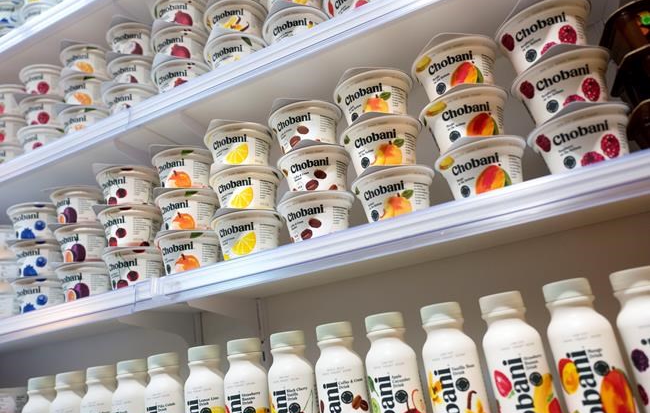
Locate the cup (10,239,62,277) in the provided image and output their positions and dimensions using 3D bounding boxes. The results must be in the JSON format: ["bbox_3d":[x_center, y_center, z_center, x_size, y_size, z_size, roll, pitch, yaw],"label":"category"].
[{"bbox_3d":[-0.461,0.096,0.826,0.097,0.058,0.097,-8,-16,-2],"label":"cup"}]

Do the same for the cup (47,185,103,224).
[{"bbox_3d":[-0.375,0.014,0.786,0.096,0.058,0.100,-7,-19,-2],"label":"cup"}]

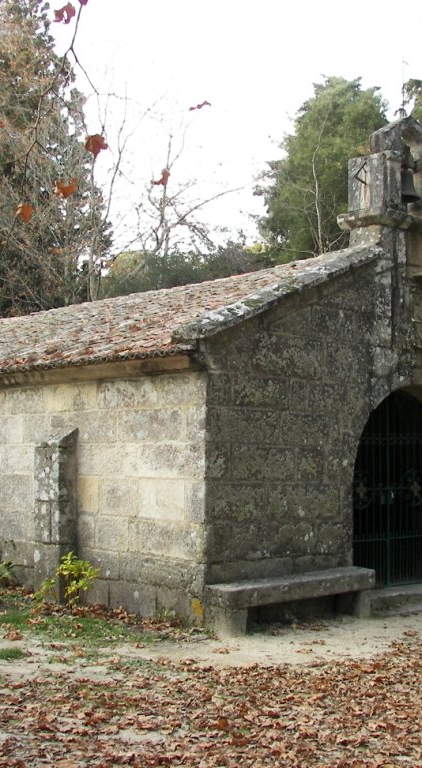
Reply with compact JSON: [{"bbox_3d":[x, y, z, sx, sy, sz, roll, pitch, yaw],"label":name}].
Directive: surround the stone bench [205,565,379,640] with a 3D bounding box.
[{"bbox_3d":[0.824,2.130,10.473,2.009,0.428,0.398,3,-5,-41],"label":"stone bench"}]

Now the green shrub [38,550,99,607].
[{"bbox_3d":[-1.506,2.057,11.280,0.656,0.592,0.500,3,-5,-41],"label":"green shrub"}]

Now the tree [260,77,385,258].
[{"bbox_3d":[3.639,-3.003,33.403,4.803,13.028,4.323,3,-5,-41],"label":"tree"}]

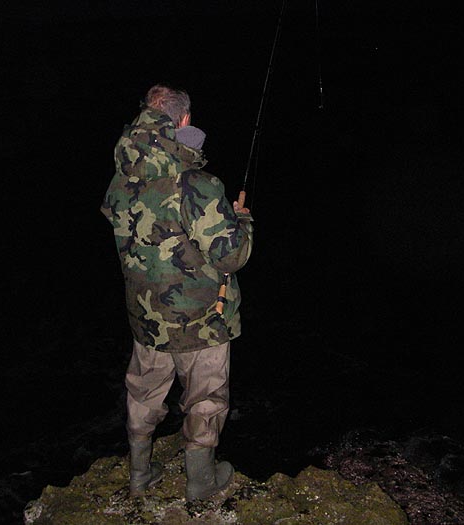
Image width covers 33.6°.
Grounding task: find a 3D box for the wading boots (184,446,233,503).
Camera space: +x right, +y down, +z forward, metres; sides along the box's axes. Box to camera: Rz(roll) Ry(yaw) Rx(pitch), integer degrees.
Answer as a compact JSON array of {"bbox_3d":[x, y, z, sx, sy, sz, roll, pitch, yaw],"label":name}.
[{"bbox_3d":[-0.095,0.902,3.432,0.125,0.250,0.280,13,23,40],"label":"wading boots"}]

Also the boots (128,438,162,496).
[{"bbox_3d":[-0.380,0.891,3.487,0.115,0.260,0.280,4,19,18],"label":"boots"}]

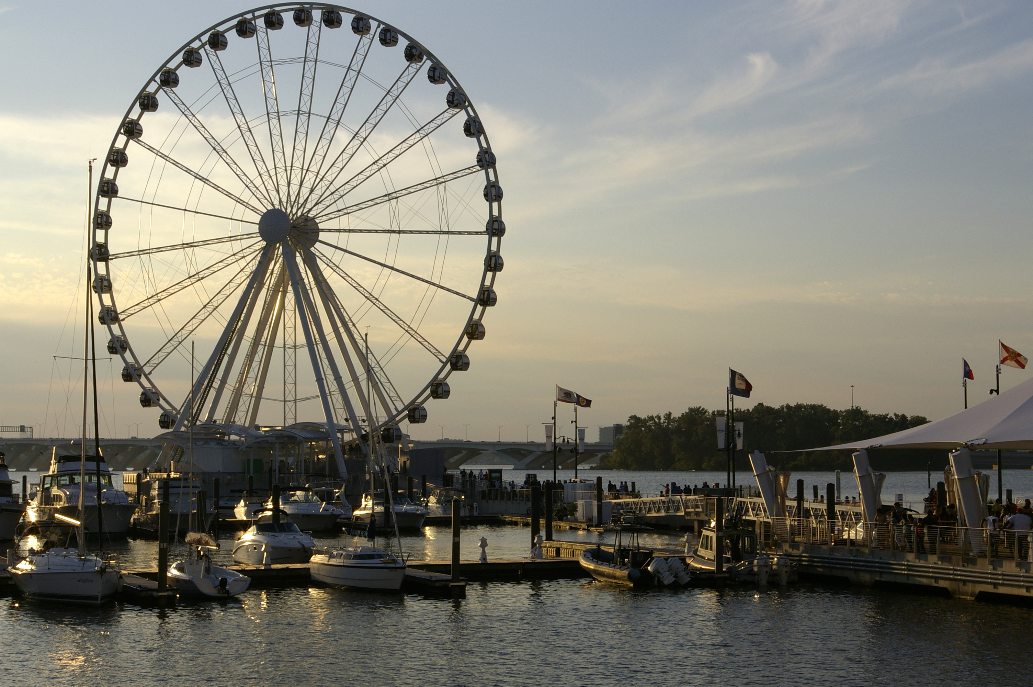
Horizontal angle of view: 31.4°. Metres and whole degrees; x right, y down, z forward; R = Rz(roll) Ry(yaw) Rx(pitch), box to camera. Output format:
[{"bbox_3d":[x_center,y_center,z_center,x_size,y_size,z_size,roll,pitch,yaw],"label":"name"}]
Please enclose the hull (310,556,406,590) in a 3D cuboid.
[{"bbox_3d":[-6.090,9.391,75.328,2.350,1.150,7.800,2,-4,-27],"label":"hull"}]

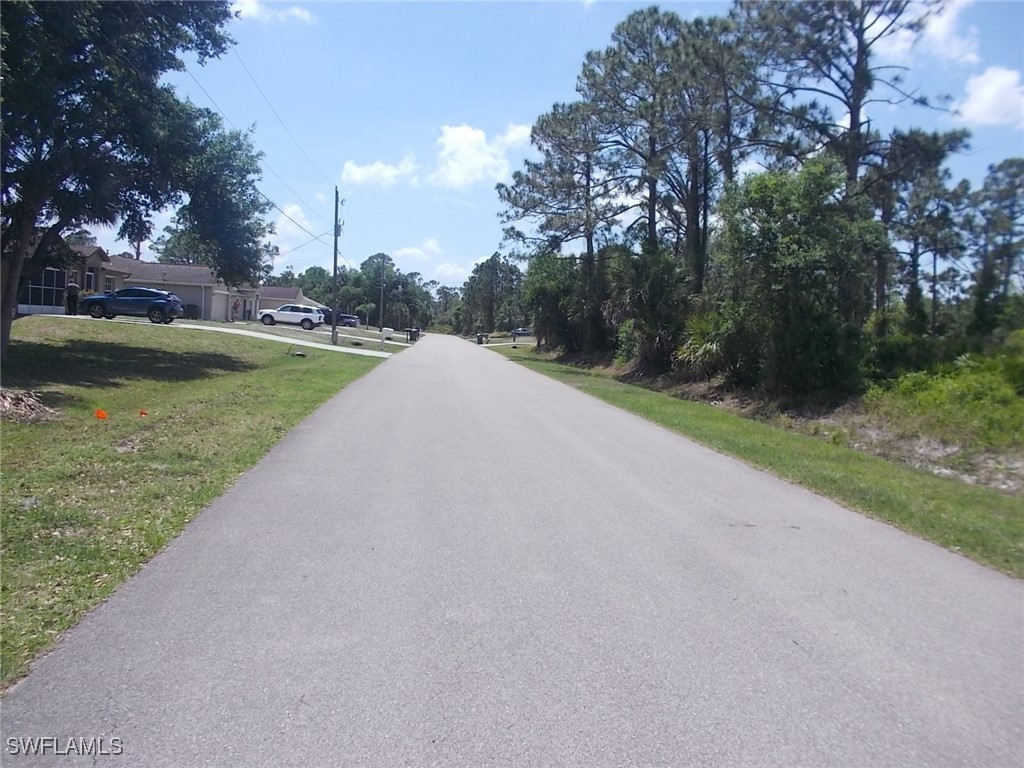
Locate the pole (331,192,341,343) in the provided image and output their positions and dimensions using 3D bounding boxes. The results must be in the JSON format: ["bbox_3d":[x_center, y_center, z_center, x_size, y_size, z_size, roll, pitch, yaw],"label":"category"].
[{"bbox_3d":[-9.826,-6.591,48.013,0.270,8.820,0.270,2,4,-5],"label":"pole"}]

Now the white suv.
[{"bbox_3d":[-16.776,-5.159,65.400,4.980,1.760,1.990,6,3,-9],"label":"white suv"}]

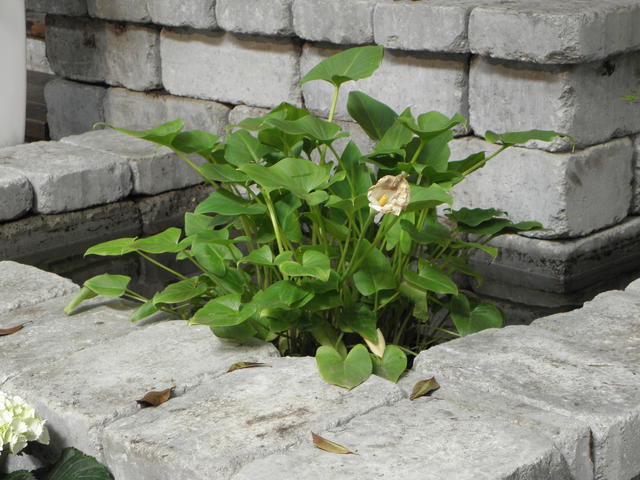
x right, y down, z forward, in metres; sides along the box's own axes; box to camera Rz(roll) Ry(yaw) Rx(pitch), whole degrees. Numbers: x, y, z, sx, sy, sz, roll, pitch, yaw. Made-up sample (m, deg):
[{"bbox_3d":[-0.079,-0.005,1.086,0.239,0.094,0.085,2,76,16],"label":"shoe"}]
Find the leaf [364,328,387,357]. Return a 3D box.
[{"bbox_3d":[0.078,0.145,2.000,0.030,0.041,0.025,-4,15,-11],"label":"leaf"}]

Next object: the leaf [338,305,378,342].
[{"bbox_3d":[0.054,0.120,2.040,0.045,0.045,0.050,-10,17,-29],"label":"leaf"}]

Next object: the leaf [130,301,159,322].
[{"bbox_3d":[-0.286,0.116,2.320,0.052,0.012,0.035,-31,37,-24],"label":"leaf"}]

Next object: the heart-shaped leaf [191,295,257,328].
[{"bbox_3d":[-0.137,0.100,2.020,0.088,0.022,0.064,-15,33,-22],"label":"heart-shaped leaf"}]

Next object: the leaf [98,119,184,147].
[{"bbox_3d":[-0.280,-0.168,2.220,0.128,0.030,0.085,1,15,-3],"label":"leaf"}]

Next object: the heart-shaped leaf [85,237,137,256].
[{"bbox_3d":[-0.344,0.011,2.340,0.083,0.030,0.060,-5,15,-13],"label":"heart-shaped leaf"}]

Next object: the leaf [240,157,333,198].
[{"bbox_3d":[-0.049,-0.090,2.080,0.122,0.033,0.088,10,32,13],"label":"leaf"}]

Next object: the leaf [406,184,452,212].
[{"bbox_3d":[0.159,-0.064,2.150,0.080,0.028,0.070,7,19,4],"label":"leaf"}]

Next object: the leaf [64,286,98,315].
[{"bbox_3d":[-0.375,0.094,2.240,0.050,0.042,0.030,-7,16,-20],"label":"leaf"}]

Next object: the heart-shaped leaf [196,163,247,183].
[{"bbox_3d":[-0.156,-0.107,2.260,0.072,0.028,0.060,-6,15,-18],"label":"heart-shaped leaf"}]

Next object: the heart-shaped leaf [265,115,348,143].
[{"bbox_3d":[-0.022,-0.172,2.200,0.122,0.030,0.085,6,18,4],"label":"heart-shaped leaf"}]

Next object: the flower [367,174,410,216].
[{"bbox_3d":[0.105,-0.068,2.180,0.066,0.062,0.055,0,15,6],"label":"flower"}]

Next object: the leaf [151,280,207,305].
[{"bbox_3d":[-0.206,0.076,2.100,0.080,0.020,0.052,-12,28,-13],"label":"leaf"}]

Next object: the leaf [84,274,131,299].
[{"bbox_3d":[-0.352,0.077,2.360,0.075,0.020,0.062,-13,31,-10],"label":"leaf"}]

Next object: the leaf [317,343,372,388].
[{"bbox_3d":[0.033,0.170,1.910,0.073,0.018,0.076,-3,43,-6],"label":"leaf"}]

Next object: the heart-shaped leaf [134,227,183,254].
[{"bbox_3d":[-0.273,0.000,2.400,0.080,0.020,0.065,-17,31,-12],"label":"heart-shaped leaf"}]

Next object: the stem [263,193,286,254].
[{"bbox_3d":[-0.073,-0.026,2.300,0.009,0.102,0.009,-18,12,0],"label":"stem"}]

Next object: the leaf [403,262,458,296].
[{"bbox_3d":[0.179,0.063,2.300,0.095,0.018,0.062,28,36,20],"label":"leaf"}]

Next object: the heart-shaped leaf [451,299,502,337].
[{"bbox_3d":[0.261,0.130,2.370,0.080,0.018,0.070,5,50,8],"label":"heart-shaped leaf"}]

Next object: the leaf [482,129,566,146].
[{"bbox_3d":[0.358,-0.179,2.480,0.145,0.018,0.090,4,13,6],"label":"leaf"}]

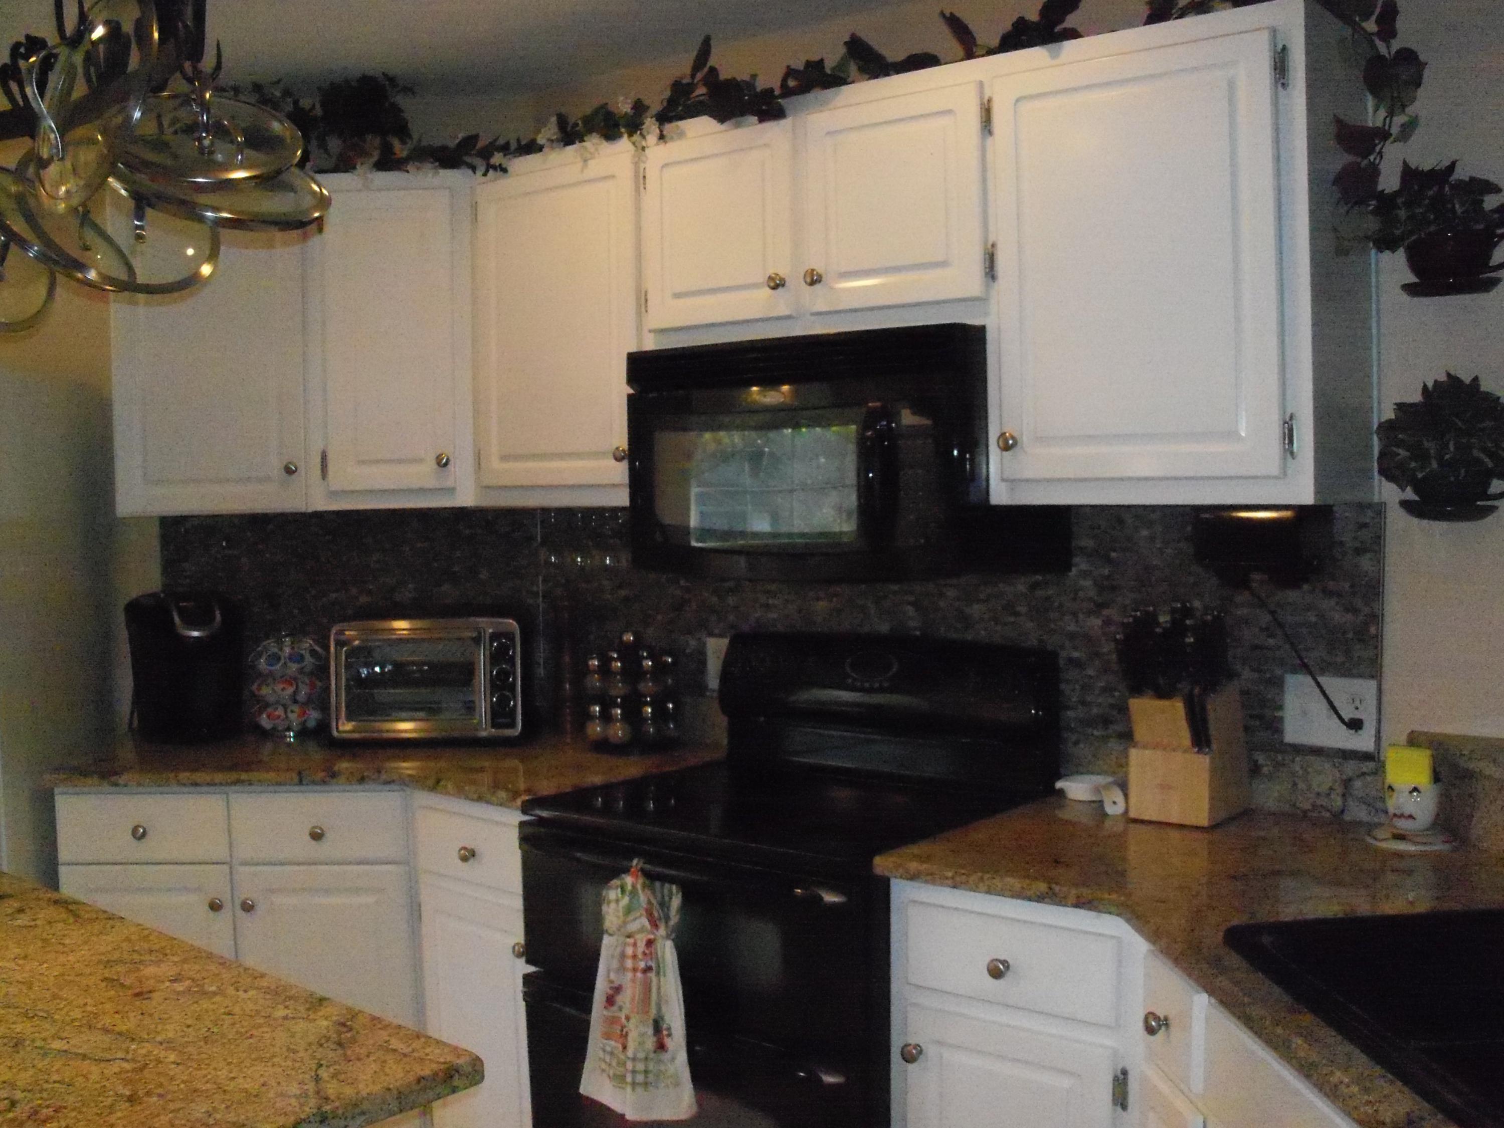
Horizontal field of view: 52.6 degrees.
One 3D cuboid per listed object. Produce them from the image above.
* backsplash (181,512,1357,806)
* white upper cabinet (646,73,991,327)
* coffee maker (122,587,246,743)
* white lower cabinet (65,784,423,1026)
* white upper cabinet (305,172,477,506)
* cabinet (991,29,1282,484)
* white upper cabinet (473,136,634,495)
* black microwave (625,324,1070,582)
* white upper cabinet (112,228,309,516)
[{"bbox_3d":[-0.107,0.132,3.147,2.665,0.508,0.417,0,3,26],"label":"backsplash"},{"bbox_3d":[0.174,-0.603,2.776,0.760,0.419,0.335,1,4,38],"label":"white upper cabinet"},{"bbox_3d":[-1.254,0.230,3.360,0.235,0.315,0.275,-2,3,-12],"label":"coffee maker"},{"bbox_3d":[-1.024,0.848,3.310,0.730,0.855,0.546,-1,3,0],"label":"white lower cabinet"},{"bbox_3d":[-0.759,-0.476,3.345,0.356,0.716,0.340,-1,3,0],"label":"white upper cabinet"},{"bbox_3d":[0.671,-0.450,2.393,0.510,0.701,0.335,1,4,38],"label":"cabinet"},{"bbox_3d":[-0.306,-0.477,3.159,0.467,0.716,0.335,1,4,38],"label":"white upper cabinet"},{"bbox_3d":[0.169,-0.188,2.772,0.750,0.415,0.390,1,4,38],"label":"black microwave"},{"bbox_3d":[-1.139,-0.466,3.347,0.424,0.716,0.340,-1,3,0],"label":"white upper cabinet"}]

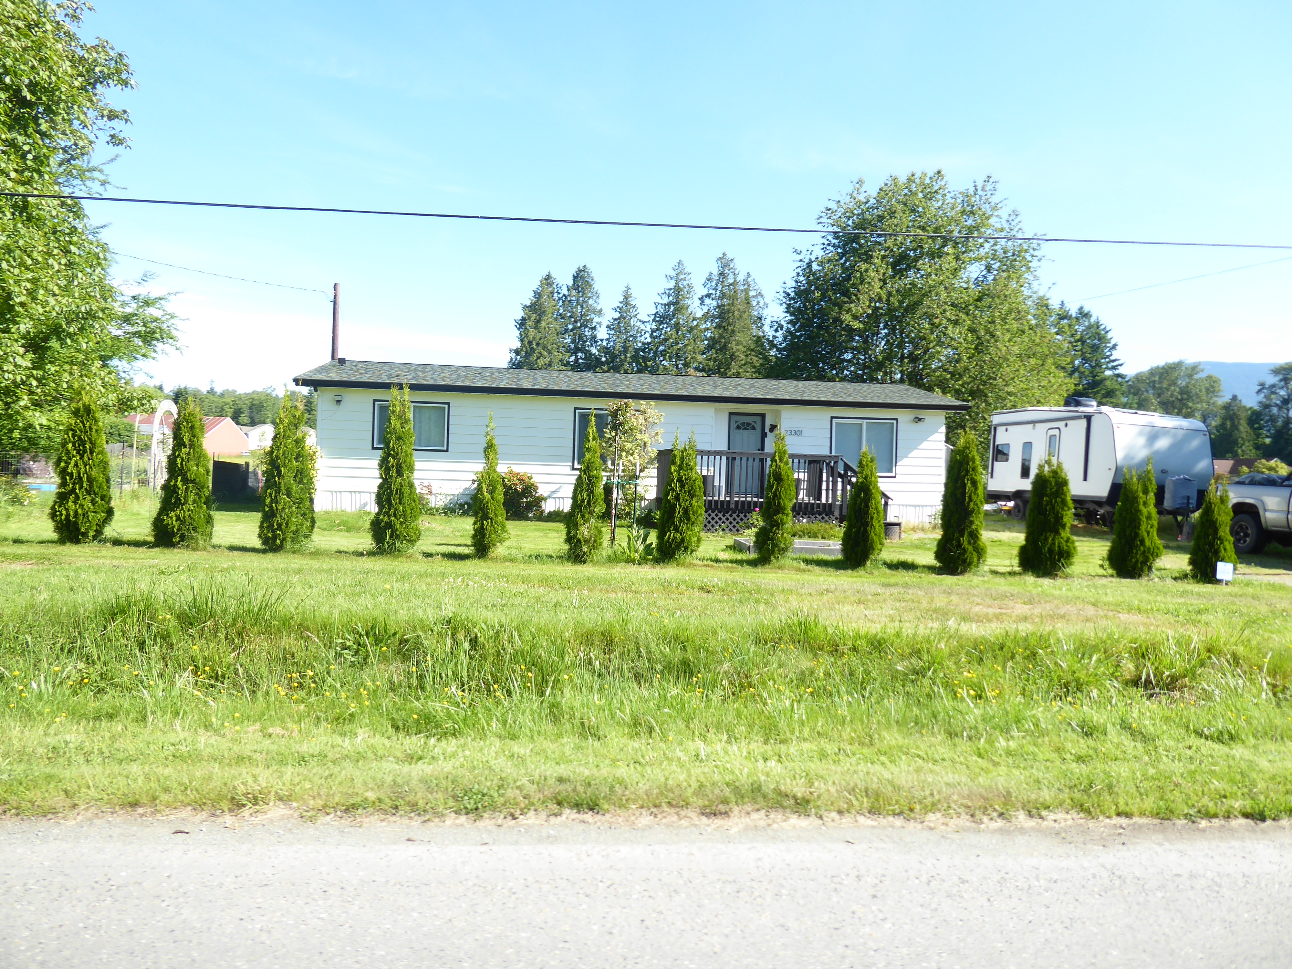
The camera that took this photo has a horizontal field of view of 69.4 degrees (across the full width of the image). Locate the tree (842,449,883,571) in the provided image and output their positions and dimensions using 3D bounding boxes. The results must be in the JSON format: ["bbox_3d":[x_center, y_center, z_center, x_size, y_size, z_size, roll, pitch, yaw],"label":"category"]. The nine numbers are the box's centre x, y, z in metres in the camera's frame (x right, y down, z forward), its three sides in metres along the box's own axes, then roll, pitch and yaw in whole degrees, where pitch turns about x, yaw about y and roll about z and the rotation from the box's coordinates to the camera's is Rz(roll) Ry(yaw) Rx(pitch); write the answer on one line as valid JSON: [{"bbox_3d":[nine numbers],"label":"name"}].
[{"bbox_3d":[3.554,0.374,15.350,0.714,1.959,0.714,2,1,0],"label":"tree"}]

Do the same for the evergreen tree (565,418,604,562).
[{"bbox_3d":[-0.866,0.071,13.123,0.554,2.030,0.554,2,1,-7],"label":"evergreen tree"}]

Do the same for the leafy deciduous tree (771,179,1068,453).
[{"bbox_3d":[11.800,-6.211,40.000,12.600,14.300,11.800,2,1,0],"label":"leafy deciduous tree"}]

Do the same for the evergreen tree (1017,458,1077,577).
[{"bbox_3d":[6.579,0.538,15.300,0.960,1.953,0.960,2,1,0],"label":"evergreen tree"}]

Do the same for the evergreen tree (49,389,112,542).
[{"bbox_3d":[-8.905,-0.294,14.700,1.002,2.417,1.002,2,1,0],"label":"evergreen tree"}]

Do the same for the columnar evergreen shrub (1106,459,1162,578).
[{"bbox_3d":[7.082,0.505,13.540,0.820,1.699,0.820,2,1,-7],"label":"columnar evergreen shrub"}]

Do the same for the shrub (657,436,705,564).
[{"bbox_3d":[0.500,0.181,13.389,0.695,1.854,0.695,2,1,-7],"label":"shrub"}]

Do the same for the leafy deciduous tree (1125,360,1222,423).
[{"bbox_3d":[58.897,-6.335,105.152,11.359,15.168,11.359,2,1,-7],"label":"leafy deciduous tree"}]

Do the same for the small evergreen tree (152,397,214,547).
[{"bbox_3d":[-6.429,-0.161,12.934,0.840,2.099,0.840,2,1,-7],"label":"small evergreen tree"}]

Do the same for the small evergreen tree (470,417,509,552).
[{"bbox_3d":[-2.215,0.014,13.209,0.529,2.015,0.529,2,1,-7],"label":"small evergreen tree"}]

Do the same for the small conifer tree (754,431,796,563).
[{"bbox_3d":[2.110,0.207,15.300,0.662,2.185,0.662,2,1,0],"label":"small conifer tree"}]

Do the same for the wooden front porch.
[{"bbox_3d":[2.950,0.164,22.550,5.100,1.860,2.250,2,1,-9],"label":"wooden front porch"}]

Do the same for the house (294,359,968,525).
[{"bbox_3d":[-0.480,-1.188,25.193,15.520,3.769,7.969,2,1,-7],"label":"house"}]

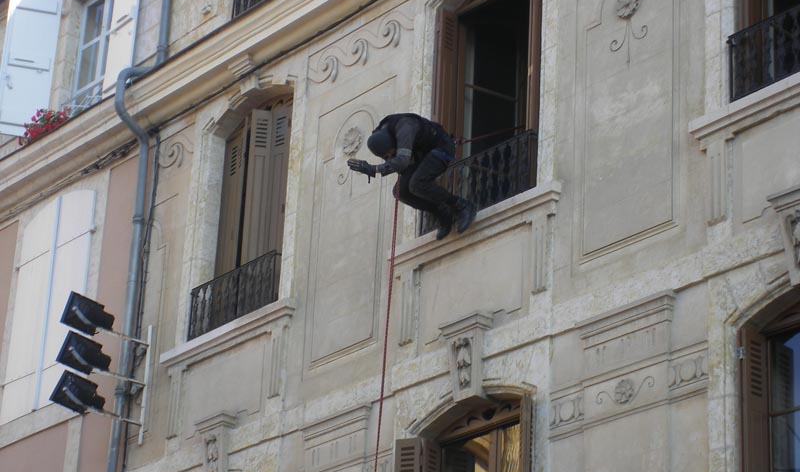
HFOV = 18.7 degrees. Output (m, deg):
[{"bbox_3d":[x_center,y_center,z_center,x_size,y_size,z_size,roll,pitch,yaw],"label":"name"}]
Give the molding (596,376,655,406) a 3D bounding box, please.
[{"bbox_3d":[1.509,1.053,16.330,0.047,0.168,0.578,19,-28,-33],"label":"molding"}]

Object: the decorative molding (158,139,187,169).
[{"bbox_3d":[-2.013,-0.731,21.365,0.040,0.220,0.440,17,-25,-33],"label":"decorative molding"}]

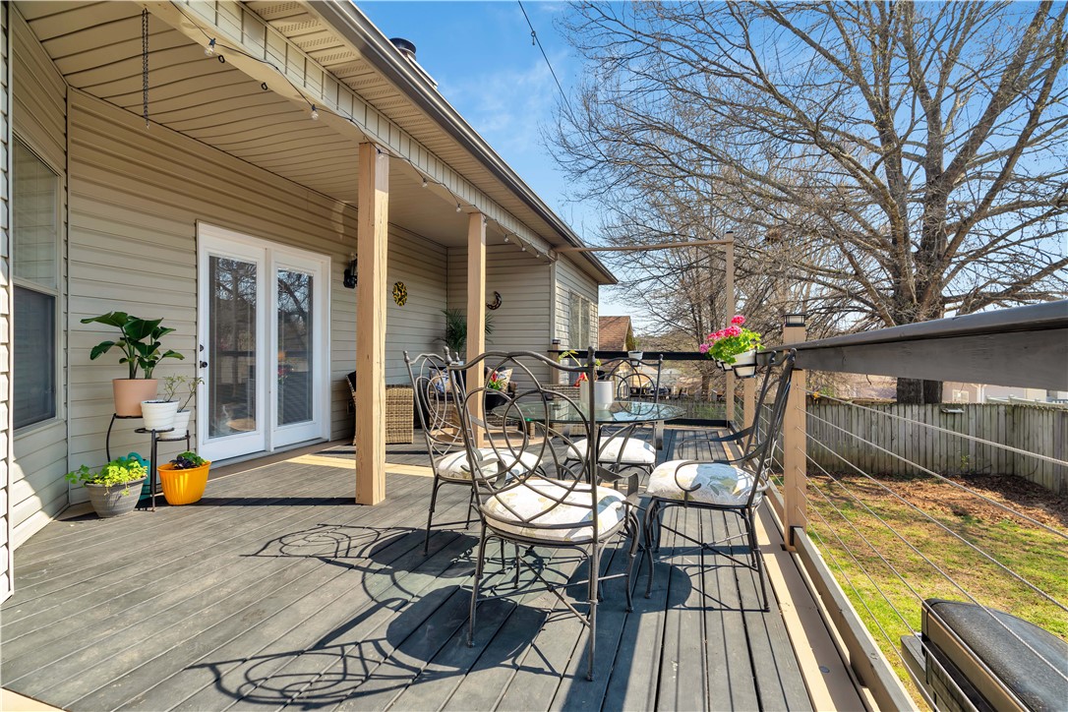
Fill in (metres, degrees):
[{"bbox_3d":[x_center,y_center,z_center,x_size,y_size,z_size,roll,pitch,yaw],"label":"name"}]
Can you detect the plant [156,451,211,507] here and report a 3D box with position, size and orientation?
[{"bbox_3d":[-2.435,0.850,3.312,0.310,0.340,0.310,0,0,19],"label":"plant"}]

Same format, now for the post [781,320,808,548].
[{"bbox_3d":[1.388,0.410,2.510,0.100,1.220,0.100,0,0,19],"label":"post"}]

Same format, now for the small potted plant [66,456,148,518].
[{"bbox_3d":[-2.730,0.845,3.045,0.380,0.350,0.330,0,0,-41],"label":"small potted plant"}]

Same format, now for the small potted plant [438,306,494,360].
[{"bbox_3d":[-1.090,-0.200,7.700,0.800,1.150,0.820,0,0,0],"label":"small potted plant"}]

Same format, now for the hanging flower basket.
[{"bbox_3d":[1.460,-0.090,3.500,0.380,0.430,0.440,0,0,19],"label":"hanging flower basket"}]

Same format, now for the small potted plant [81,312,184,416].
[{"bbox_3d":[-2.835,0.060,3.370,0.470,0.740,0.540,0,0,19],"label":"small potted plant"}]

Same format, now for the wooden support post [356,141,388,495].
[{"bbox_3d":[-1.129,-0.210,3.298,0.140,2.450,0.140,0,0,19],"label":"wooden support post"}]

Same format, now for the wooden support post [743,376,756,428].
[{"bbox_3d":[2.070,0.450,4.550,0.095,1.160,0.095,0,0,19],"label":"wooden support post"}]

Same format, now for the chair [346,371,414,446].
[{"bbox_3d":[-1.830,0.615,5.730,0.720,0.810,0.700,0,0,-14],"label":"chair"}]

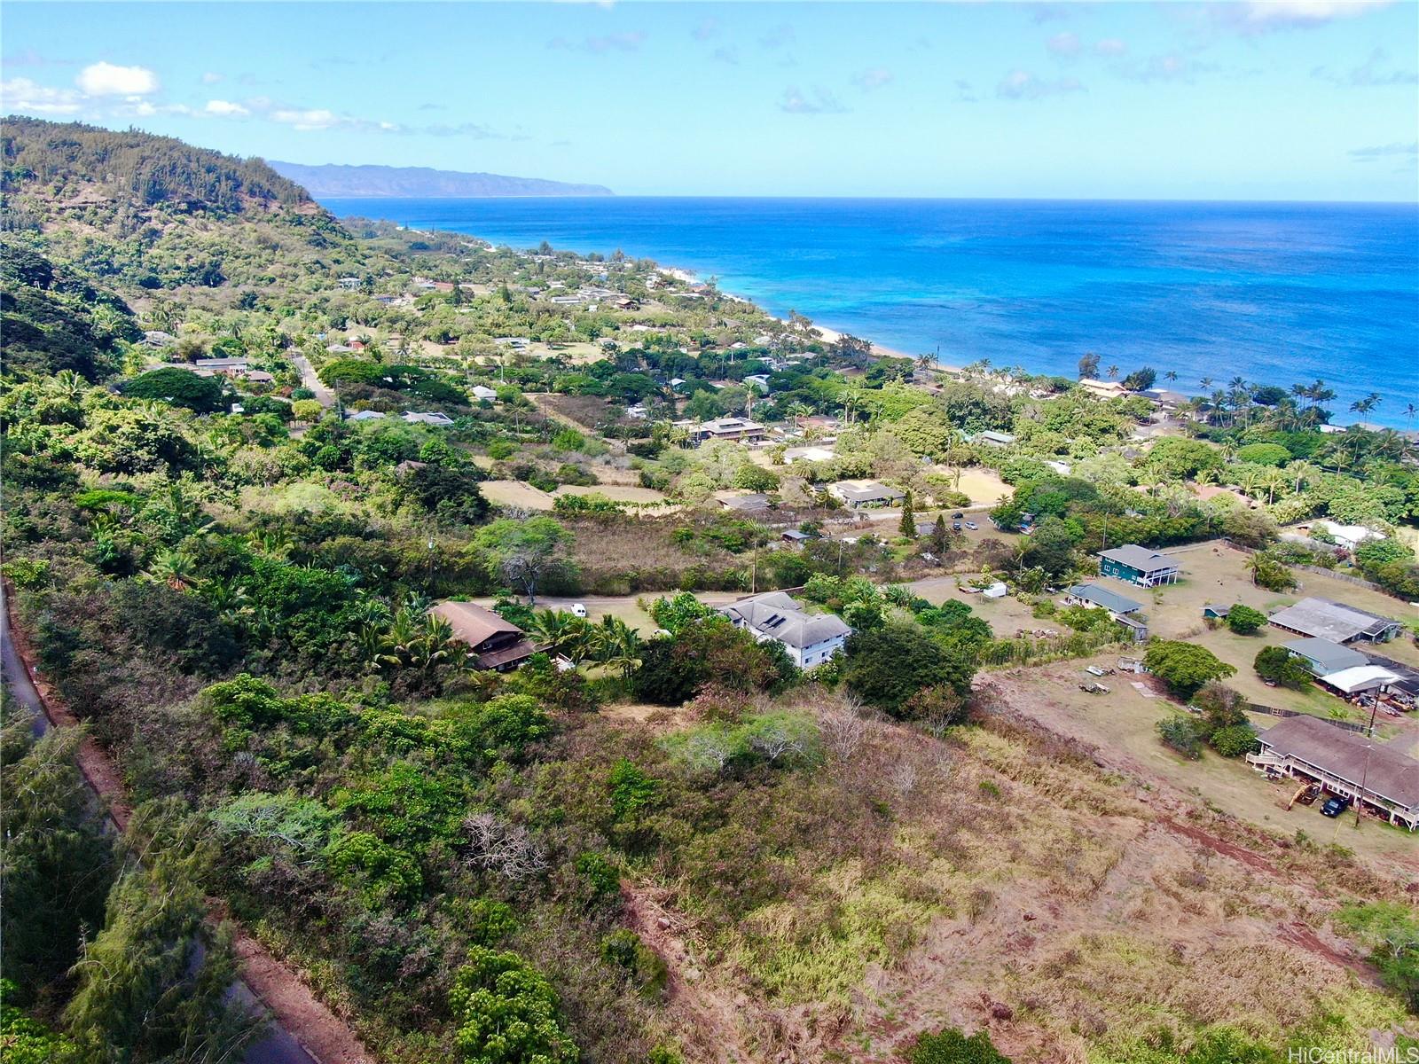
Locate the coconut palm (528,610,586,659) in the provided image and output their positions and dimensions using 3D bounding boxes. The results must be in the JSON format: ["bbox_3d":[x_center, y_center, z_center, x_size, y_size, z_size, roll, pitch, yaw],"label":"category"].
[{"bbox_3d":[-29.650,20.090,190.670,10.200,9.600,10.200,0,19,0],"label":"coconut palm"}]

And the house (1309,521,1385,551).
[{"bbox_3d":[181.400,0.710,280.590,13.120,4.200,14.520,-8,20,-22],"label":"house"}]

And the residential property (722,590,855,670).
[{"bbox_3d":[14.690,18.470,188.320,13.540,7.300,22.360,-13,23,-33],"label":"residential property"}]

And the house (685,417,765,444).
[{"bbox_3d":[6.390,-40.250,397.750,29.000,7.800,13.000,-9,21,-24],"label":"house"}]

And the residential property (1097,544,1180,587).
[{"bbox_3d":[115.010,8.590,263.560,14.550,7.000,15.450,-10,22,-27],"label":"residential property"}]

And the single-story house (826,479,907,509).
[{"bbox_3d":[51.850,-12.880,321.240,18.400,4.200,17.000,-6,20,-19],"label":"single-story house"}]

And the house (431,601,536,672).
[{"bbox_3d":[-43.450,19.790,193.080,12.400,6.700,23.500,-16,25,-39],"label":"house"}]

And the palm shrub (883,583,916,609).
[{"bbox_3d":[42.160,14.380,218.190,6.800,5.000,6.800,0,19,0],"label":"palm shrub"}]

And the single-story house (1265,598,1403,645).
[{"bbox_3d":[131.670,19.400,209.420,20.700,4.100,16.580,-12,23,-32],"label":"single-story house"}]

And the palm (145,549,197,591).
[{"bbox_3d":[-93.700,6.690,172.000,8.600,6.200,8.600,0,19,0],"label":"palm"}]

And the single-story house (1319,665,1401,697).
[{"bbox_3d":[117.930,27.190,179.870,13.030,3.500,7.180,-10,21,-26],"label":"single-story house"}]

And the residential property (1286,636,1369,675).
[{"bbox_3d":[118.720,24.000,191.120,10.300,4.200,11.510,-10,21,-26],"label":"residential property"}]

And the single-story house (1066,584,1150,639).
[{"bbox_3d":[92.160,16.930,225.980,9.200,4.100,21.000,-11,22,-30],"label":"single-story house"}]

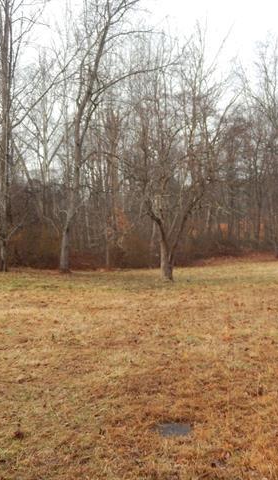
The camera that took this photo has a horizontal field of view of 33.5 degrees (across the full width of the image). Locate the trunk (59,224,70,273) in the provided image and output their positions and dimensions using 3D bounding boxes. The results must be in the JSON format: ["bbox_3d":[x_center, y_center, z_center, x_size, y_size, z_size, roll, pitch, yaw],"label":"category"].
[{"bbox_3d":[-3.594,0.410,22.300,0.468,2.316,0.440,0,0,0],"label":"trunk"}]

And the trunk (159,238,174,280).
[{"bbox_3d":[1.059,0.712,17.800,0.523,1.695,0.460,0,0,0],"label":"trunk"}]

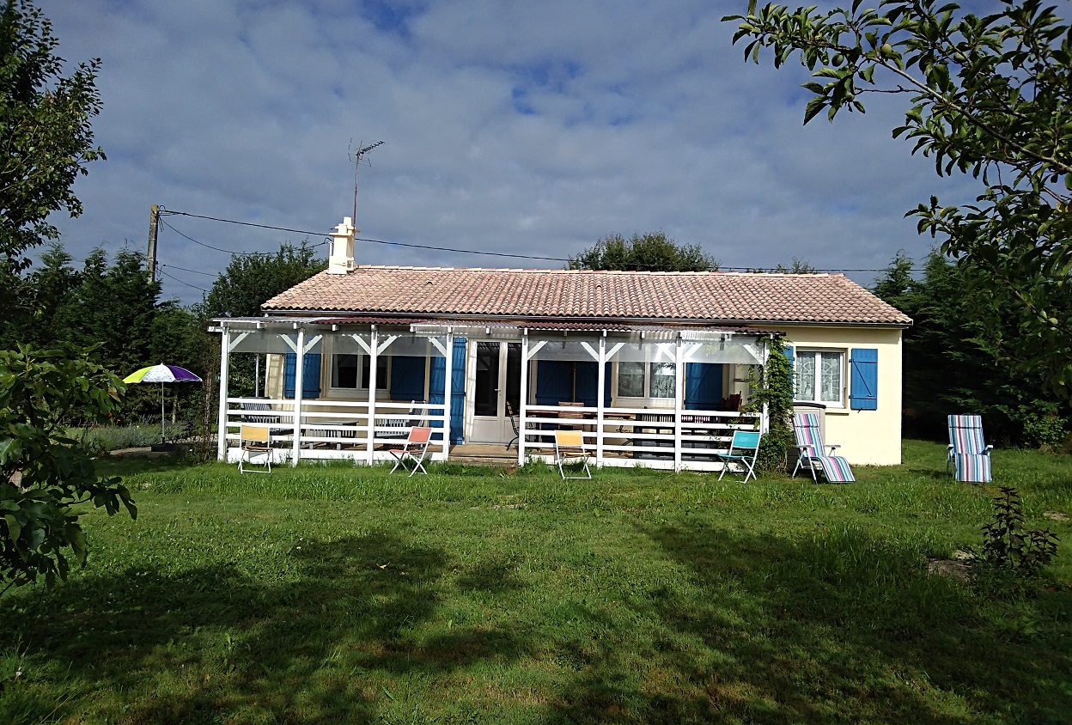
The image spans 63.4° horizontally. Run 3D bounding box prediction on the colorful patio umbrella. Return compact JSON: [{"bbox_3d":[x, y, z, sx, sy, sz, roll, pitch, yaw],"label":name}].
[{"bbox_3d":[-7.091,0.808,16.589,1.526,1.531,1.526,1,-2,0],"label":"colorful patio umbrella"}]

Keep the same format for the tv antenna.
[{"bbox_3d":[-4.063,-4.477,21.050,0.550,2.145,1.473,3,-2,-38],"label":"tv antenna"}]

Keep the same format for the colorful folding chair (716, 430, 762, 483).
[{"bbox_3d":[3.080,1.419,13.122,0.460,0.720,0.500,0,-2,38],"label":"colorful folding chair"}]

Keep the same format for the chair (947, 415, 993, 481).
[{"bbox_3d":[7.223,1.401,14.415,0.650,1.050,1.000,1,-2,15],"label":"chair"}]

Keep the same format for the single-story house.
[{"bbox_3d":[1.055,-0.778,20.199,12.868,5.464,12.202,1,-2,4],"label":"single-story house"}]

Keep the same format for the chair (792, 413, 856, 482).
[{"bbox_3d":[4.449,1.302,13.525,0.640,1.050,1.050,2,-2,-17],"label":"chair"}]

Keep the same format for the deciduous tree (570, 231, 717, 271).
[{"bbox_3d":[3.855,-1.218,31.884,6.000,7.238,6.000,1,-2,0],"label":"deciduous tree"}]

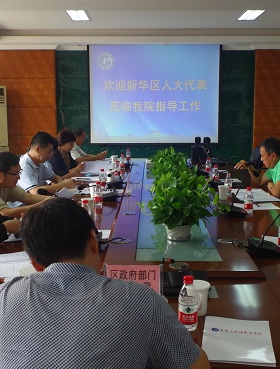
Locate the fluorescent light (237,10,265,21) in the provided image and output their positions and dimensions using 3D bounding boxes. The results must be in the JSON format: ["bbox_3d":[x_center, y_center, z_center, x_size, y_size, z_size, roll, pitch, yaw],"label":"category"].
[{"bbox_3d":[1.534,-2.348,6.576,0.230,0.060,0.660,0,9,0],"label":"fluorescent light"}]

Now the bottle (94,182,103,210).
[{"bbox_3d":[-0.297,0.073,3.433,0.061,0.177,0.061,0,9,0],"label":"bottle"}]

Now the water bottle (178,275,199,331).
[{"bbox_3d":[0.160,0.378,1.542,0.063,0.176,0.063,0,9,0],"label":"water bottle"}]

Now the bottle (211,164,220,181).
[{"bbox_3d":[0.748,-0.115,4.687,0.063,0.176,0.063,0,9,0],"label":"bottle"}]

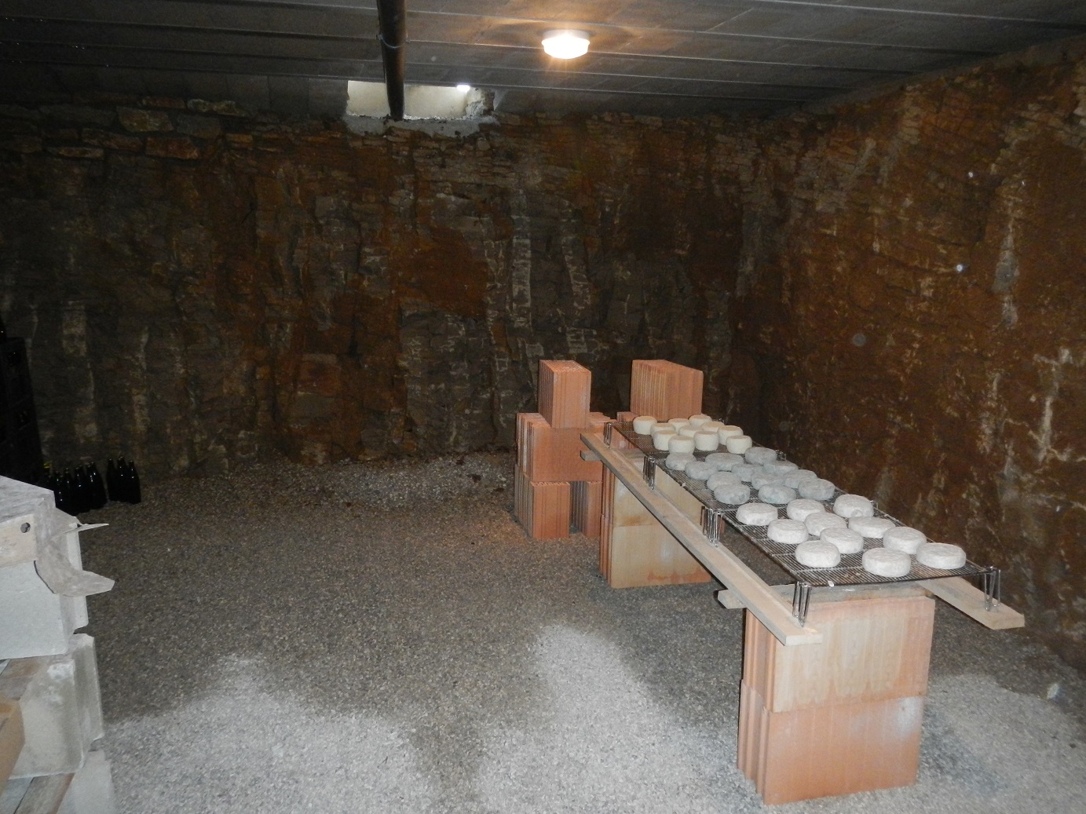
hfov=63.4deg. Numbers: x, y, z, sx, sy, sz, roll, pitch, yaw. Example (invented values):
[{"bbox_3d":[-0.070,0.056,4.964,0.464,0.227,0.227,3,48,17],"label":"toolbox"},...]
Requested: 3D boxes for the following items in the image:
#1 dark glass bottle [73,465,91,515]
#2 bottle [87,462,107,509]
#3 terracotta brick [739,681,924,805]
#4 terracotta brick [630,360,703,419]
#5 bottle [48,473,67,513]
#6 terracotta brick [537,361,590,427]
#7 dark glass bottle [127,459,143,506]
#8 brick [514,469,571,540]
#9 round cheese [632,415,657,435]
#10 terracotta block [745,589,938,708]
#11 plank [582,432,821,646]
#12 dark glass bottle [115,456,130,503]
[{"bbox_3d":[-2.747,0.487,5.211,0.083,0.288,0.083,1,12,0],"label":"dark glass bottle"},{"bbox_3d":[-2.692,0.467,5.293,0.085,0.280,0.085,1,11,0],"label":"bottle"},{"bbox_3d":[0.874,0.998,2.698,0.500,0.300,0.198,-2,12,-12],"label":"terracotta brick"},{"bbox_3d":[0.676,-0.077,4.899,0.205,0.302,0.465,-3,12,-18],"label":"terracotta brick"},{"bbox_3d":[-2.775,0.522,5.040,0.083,0.288,0.083,1,12,0],"label":"bottle"},{"bbox_3d":[0.115,-0.078,4.939,0.205,0.302,0.465,-1,11,-10],"label":"terracotta brick"},{"bbox_3d":[-2.519,0.451,5.395,0.083,0.288,0.083,1,12,0],"label":"dark glass bottle"},{"bbox_3d":[-0.011,0.526,5.024,0.200,0.304,0.490,-2,12,-14],"label":"brick"},{"bbox_3d":[0.455,0.079,3.912,0.109,0.064,0.109,1,11,0],"label":"round cheese"},{"bbox_3d":[0.894,0.712,2.665,0.500,0.304,0.200,-2,12,-13],"label":"terracotta block"},{"bbox_3d":[0.446,0.368,3.296,0.095,0.025,2.246,-1,11,-11],"label":"plank"},{"bbox_3d":[-2.599,0.444,5.426,0.083,0.288,0.083,1,12,0],"label":"dark glass bottle"}]

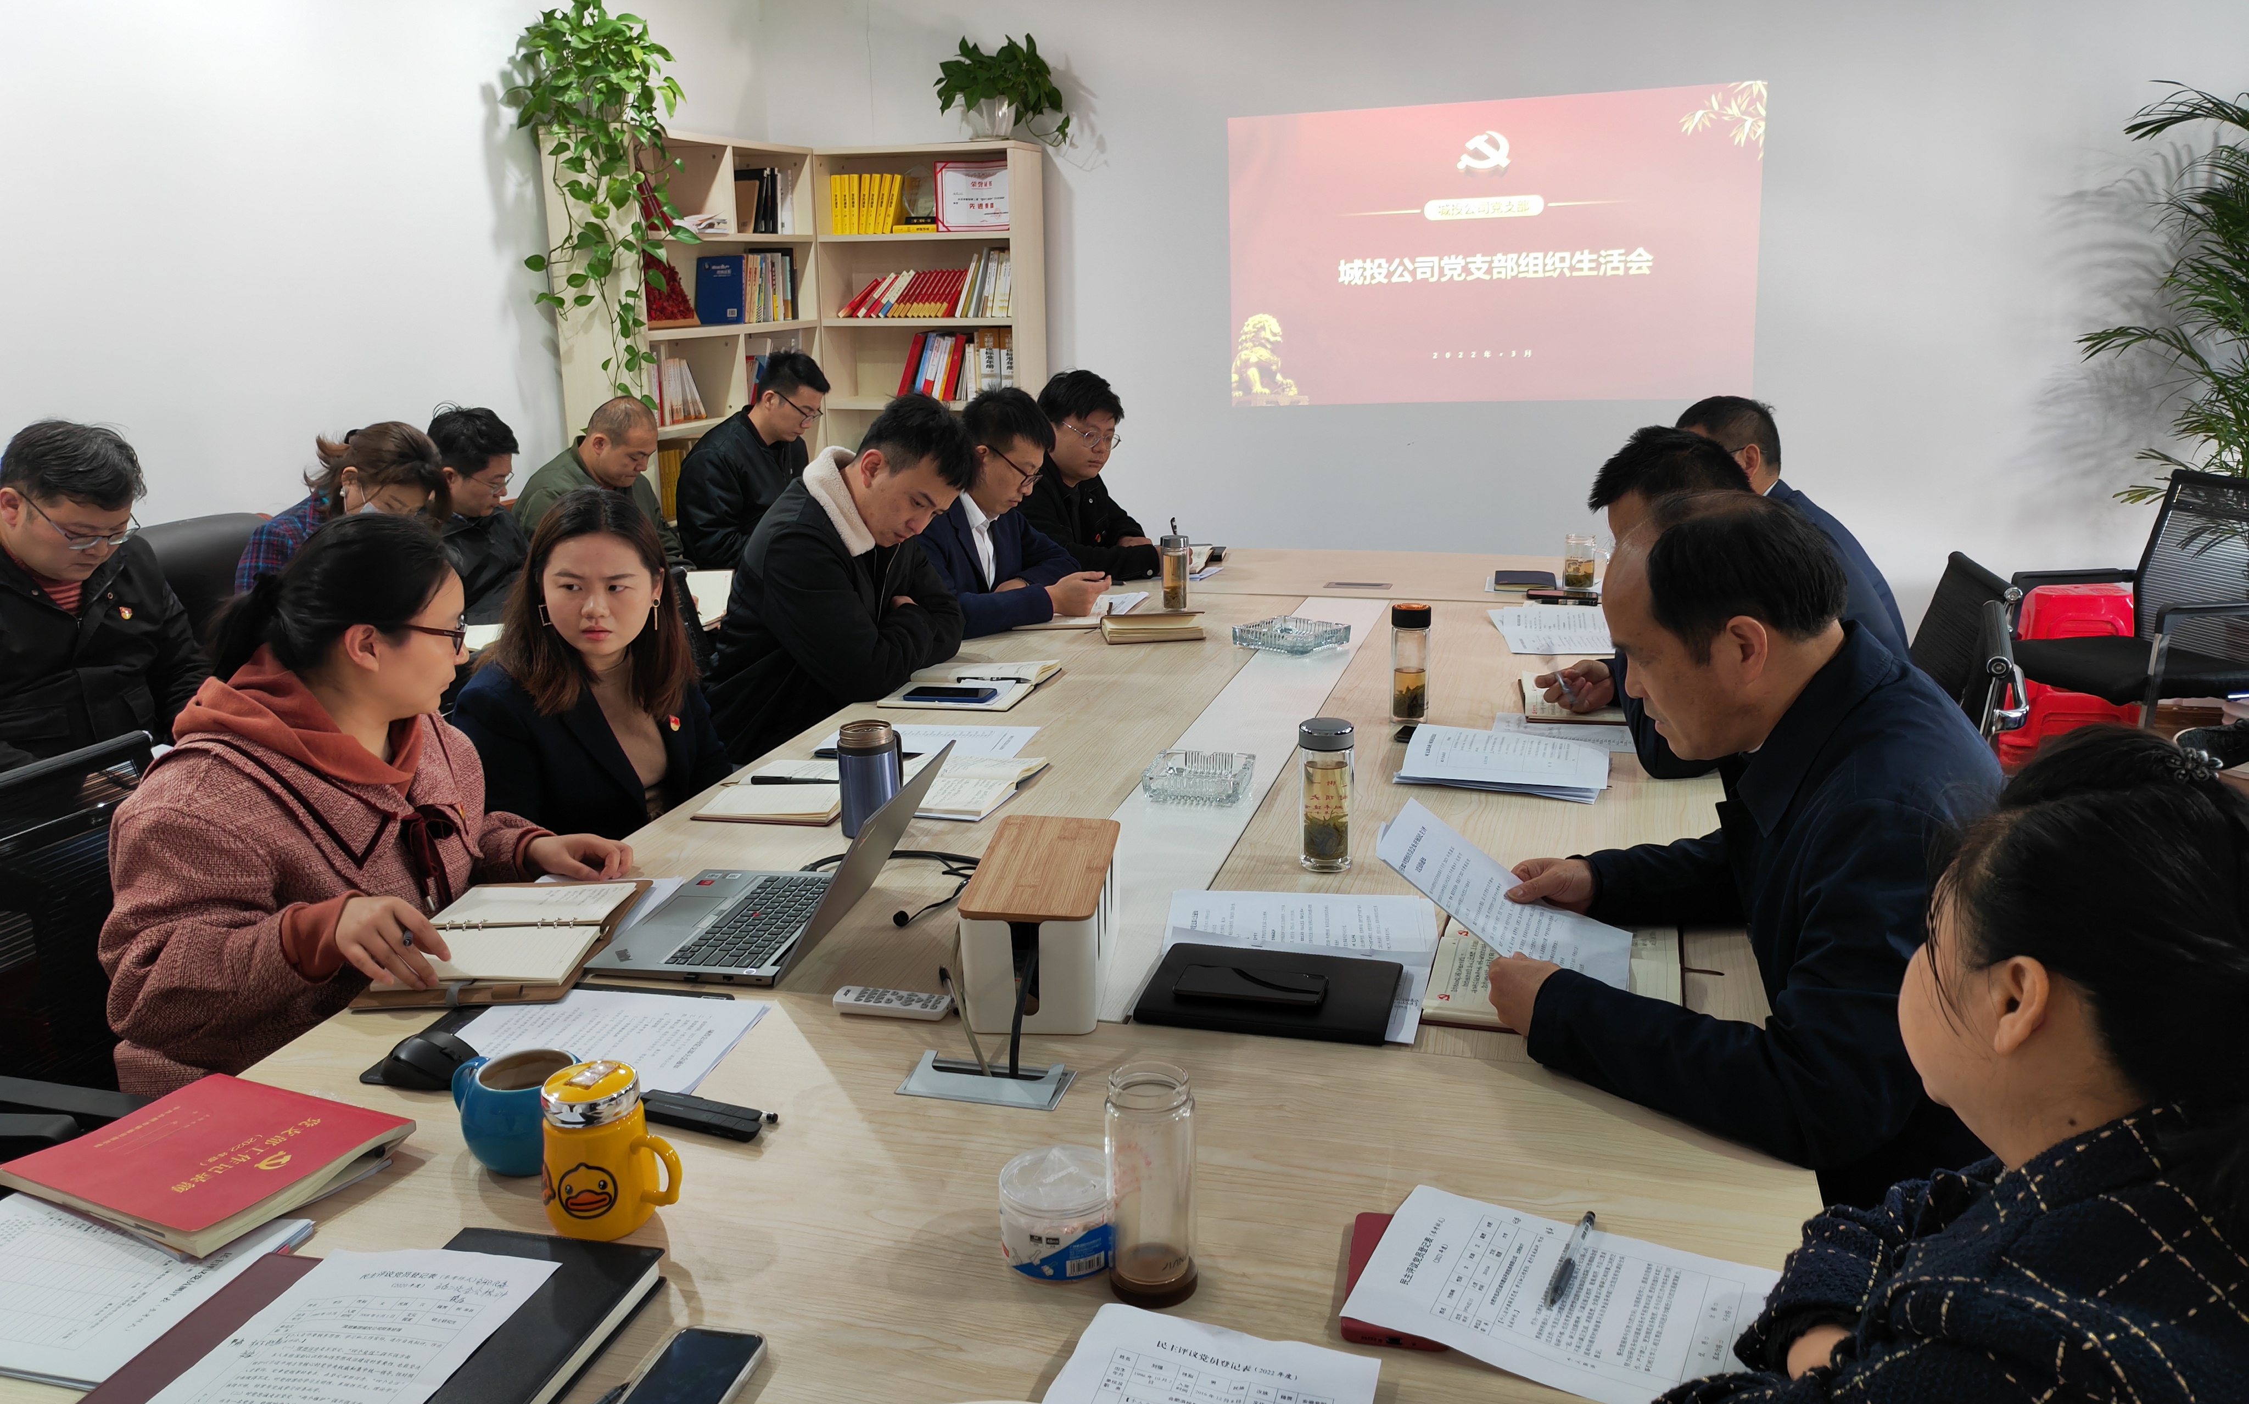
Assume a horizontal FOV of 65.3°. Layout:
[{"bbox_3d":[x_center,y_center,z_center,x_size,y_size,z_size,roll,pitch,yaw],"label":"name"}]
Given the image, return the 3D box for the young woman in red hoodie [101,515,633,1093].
[{"bbox_3d":[-0.951,0.376,2.290,0.720,1.245,0.570,6,16,28],"label":"young woman in red hoodie"}]

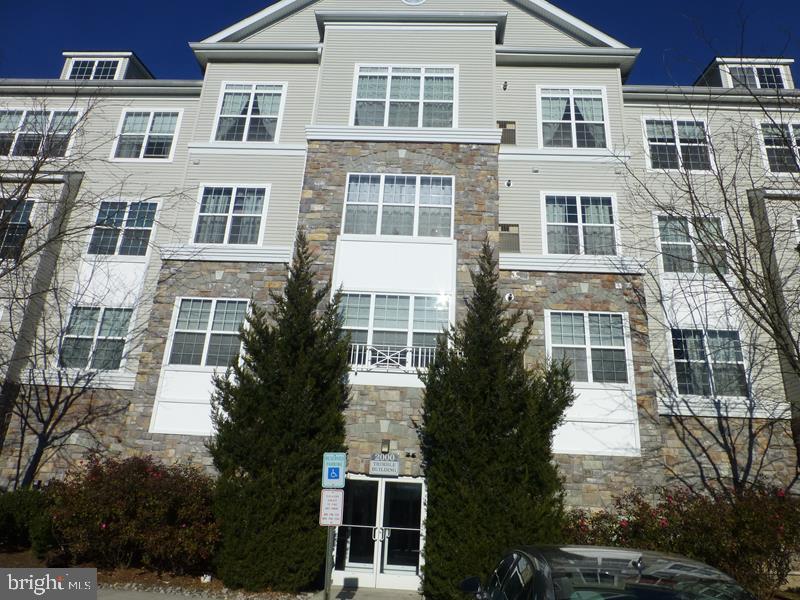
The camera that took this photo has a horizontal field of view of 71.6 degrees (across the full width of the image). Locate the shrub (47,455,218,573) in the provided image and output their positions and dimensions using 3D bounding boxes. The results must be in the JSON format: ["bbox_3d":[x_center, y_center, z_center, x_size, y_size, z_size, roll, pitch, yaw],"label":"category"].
[{"bbox_3d":[-5.361,4.220,11.122,3.503,2.165,1.800,2,-20,4],"label":"shrub"}]

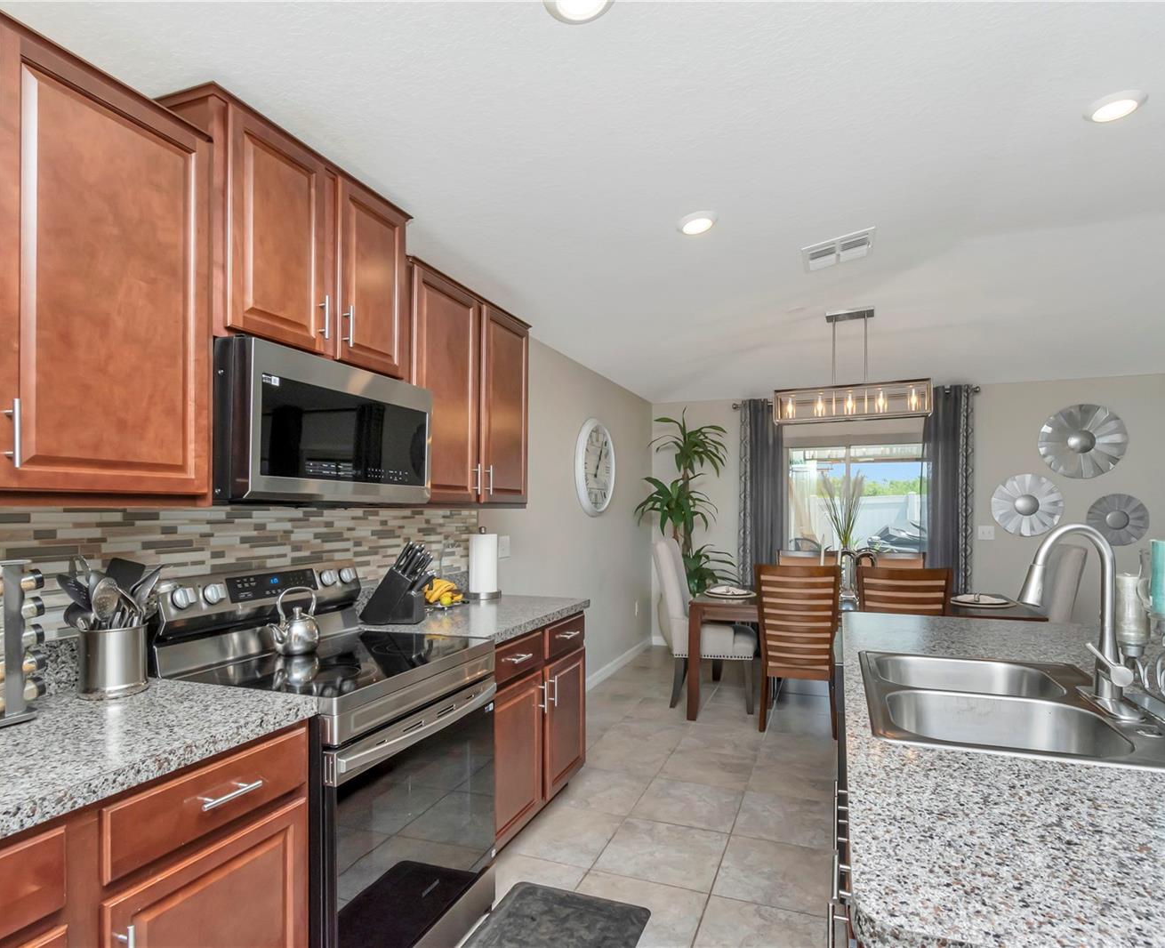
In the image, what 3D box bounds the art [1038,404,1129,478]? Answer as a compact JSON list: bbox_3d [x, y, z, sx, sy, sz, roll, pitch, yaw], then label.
[{"bbox_3d":[4.099,-0.271,4.853,0.597,0.608,0.072,-3,-3,23],"label":"art"}]

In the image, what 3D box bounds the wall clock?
[{"bbox_3d":[0.106,-0.057,4.973,0.057,0.824,0.824,-3,-3,23],"label":"wall clock"}]

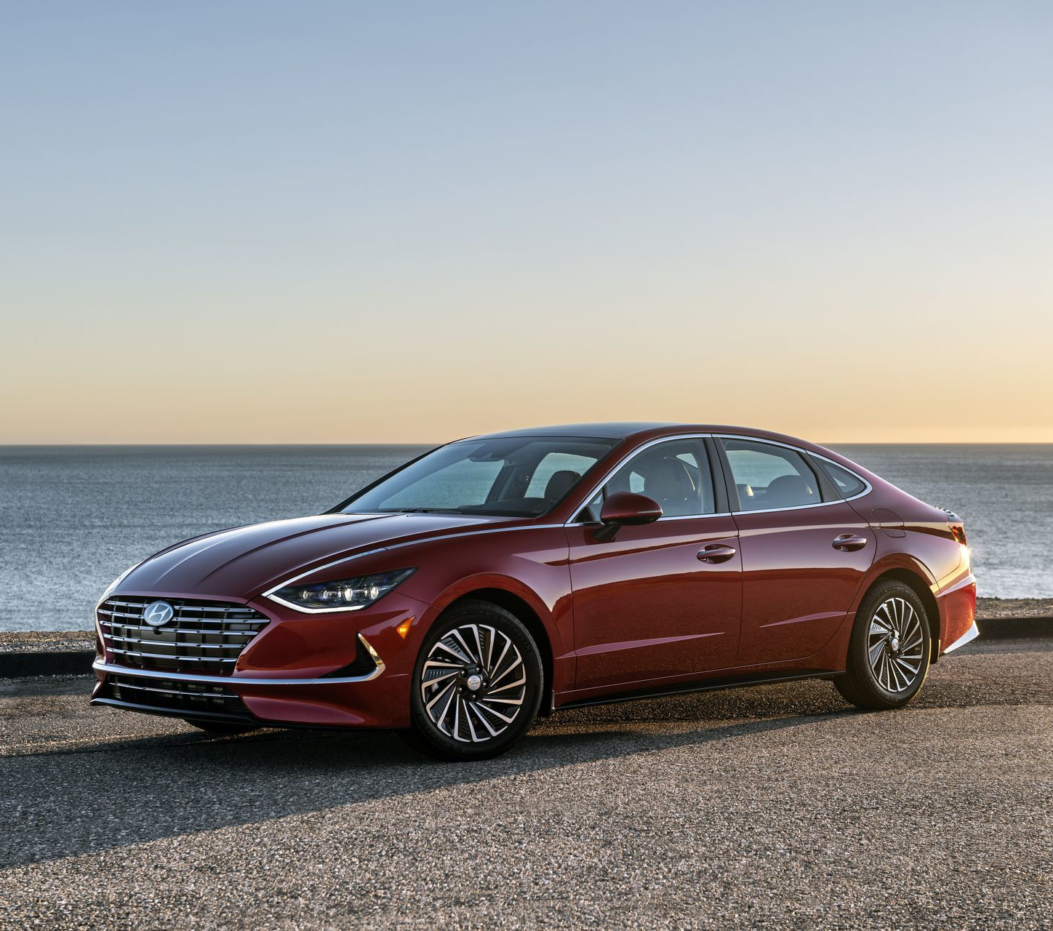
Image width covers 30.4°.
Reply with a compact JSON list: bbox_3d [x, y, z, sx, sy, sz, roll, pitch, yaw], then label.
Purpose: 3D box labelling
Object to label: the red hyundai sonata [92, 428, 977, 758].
[{"bbox_3d":[0.262,0.513,9.450,4.900,1.445,1.870,0,-1,-44],"label":"red hyundai sonata"}]

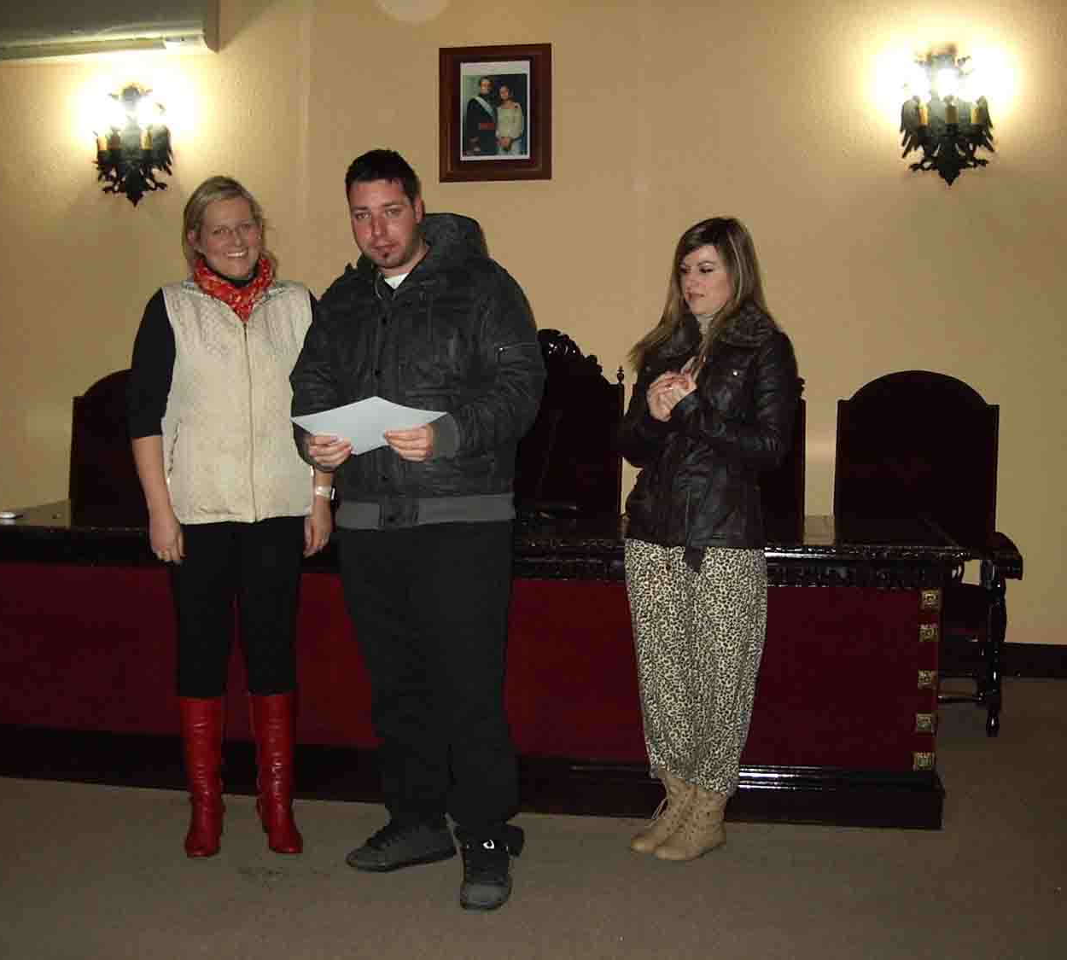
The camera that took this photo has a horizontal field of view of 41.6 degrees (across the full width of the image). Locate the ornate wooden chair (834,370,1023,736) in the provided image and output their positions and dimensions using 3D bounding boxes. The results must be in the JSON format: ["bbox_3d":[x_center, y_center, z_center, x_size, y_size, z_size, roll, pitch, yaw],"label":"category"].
[{"bbox_3d":[1.421,0.228,5.164,0.660,1.270,0.640,1,4,11],"label":"ornate wooden chair"}]

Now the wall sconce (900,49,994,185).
[{"bbox_3d":[1.651,-1.445,5.610,0.360,0.535,0.200,1,4,10],"label":"wall sconce"}]

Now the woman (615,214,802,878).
[{"bbox_3d":[0.447,0.154,3.641,0.470,1.640,0.360,3,5,33],"label":"woman"}]

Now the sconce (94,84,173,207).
[{"bbox_3d":[-1.761,-1.472,6.194,0.360,0.530,0.200,1,4,10],"label":"sconce"}]

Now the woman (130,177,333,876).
[{"bbox_3d":[-0.788,0.099,3.630,0.510,1.735,0.320,-1,5,-14],"label":"woman"}]

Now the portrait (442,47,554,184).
[{"bbox_3d":[-0.163,-1.563,5.994,0.484,0.565,0.030,1,4,10],"label":"portrait"}]

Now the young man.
[{"bbox_3d":[-0.276,0.094,3.446,0.600,1.780,0.480,2,5,22],"label":"young man"}]

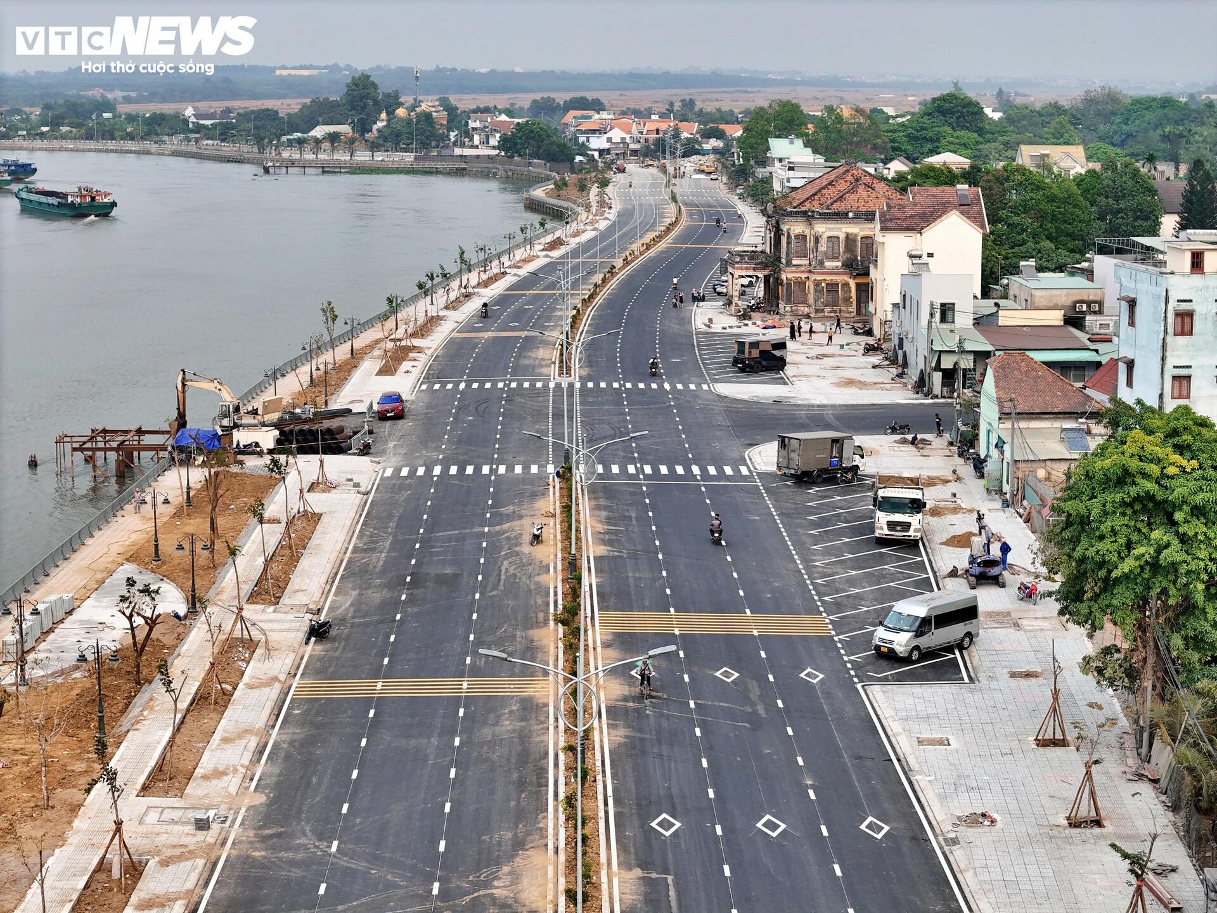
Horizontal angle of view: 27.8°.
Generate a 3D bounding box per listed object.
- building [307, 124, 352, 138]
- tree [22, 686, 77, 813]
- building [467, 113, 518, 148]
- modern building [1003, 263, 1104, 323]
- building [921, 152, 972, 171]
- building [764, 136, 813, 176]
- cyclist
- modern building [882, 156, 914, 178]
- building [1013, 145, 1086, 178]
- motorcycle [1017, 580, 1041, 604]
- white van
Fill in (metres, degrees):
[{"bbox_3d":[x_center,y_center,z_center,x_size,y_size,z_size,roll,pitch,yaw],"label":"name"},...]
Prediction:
[{"bbox_3d":[-90.712,-104.002,800.000,9.300,7.300,11.500,8,12,41],"label":"building"},{"bbox_3d":[-19.348,10.083,85.172,1.800,4.300,1.800,0,9,0],"label":"tree"},{"bbox_3d":[-36.848,-103.417,785.000,15.500,10.800,12.000,-1,9,-6],"label":"building"},{"bbox_3d":[38.059,-11.939,210.638,6.300,6.800,10.500,0,9,-2],"label":"modern building"},{"bbox_3d":[74.852,-63.588,545.000,10.200,8.000,10.000,1,9,6],"label":"building"},{"bbox_3d":[37.031,-58.078,501.113,9.500,13.200,11.000,0,9,-3],"label":"building"},{"bbox_3d":[1.591,9.528,105.271,0.680,1.555,1.650,0,9,-1],"label":"cyclist"},{"bbox_3d":[60.684,-58.794,515.000,5.500,8.300,10.000,2,9,9],"label":"modern building"},{"bbox_3d":[89.519,-57.151,497.210,13.200,11.000,10.500,0,9,0],"label":"building"},{"bbox_3d":[19.983,6.422,117.131,0.680,1.070,1.880,-5,10,-27],"label":"motorcycle"},{"bbox_3d":[14.631,7.803,113.354,5.750,2.380,2.100,-9,13,-44],"label":"white van"}]

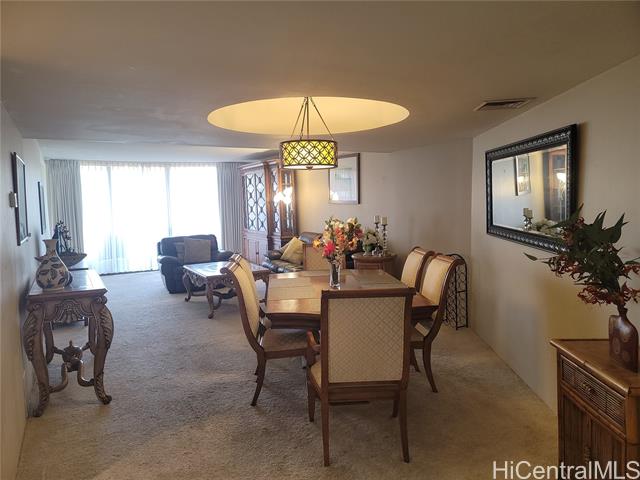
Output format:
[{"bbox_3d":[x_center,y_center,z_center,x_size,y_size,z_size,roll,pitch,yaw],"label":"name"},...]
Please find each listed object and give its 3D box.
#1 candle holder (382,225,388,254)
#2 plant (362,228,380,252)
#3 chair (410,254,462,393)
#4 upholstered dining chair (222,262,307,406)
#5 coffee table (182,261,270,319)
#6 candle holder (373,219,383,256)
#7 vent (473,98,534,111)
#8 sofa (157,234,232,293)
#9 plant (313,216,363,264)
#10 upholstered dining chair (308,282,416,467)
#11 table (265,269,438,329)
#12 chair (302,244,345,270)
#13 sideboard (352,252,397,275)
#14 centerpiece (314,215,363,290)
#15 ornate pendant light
[{"bbox_3d":[0.951,-0.019,6.742,0.100,0.503,0.100,-1,5,-6],"label":"candle holder"},{"bbox_3d":[0.730,0.014,6.550,0.260,0.330,0.250,-1,5,-5],"label":"plant"},{"bbox_3d":[0.737,0.678,3.835,0.720,1.040,0.510,-1,5,-6],"label":"chair"},{"bbox_3d":[-0.367,0.675,3.555,0.700,1.020,0.500,-1,5,-5],"label":"upholstered dining chair"},{"bbox_3d":[-1.401,0.691,6.790,0.920,0.510,1.400,-4,5,-30],"label":"coffee table"},{"bbox_3d":[0.861,-0.044,6.921,0.115,0.526,0.115,-1,5,-6],"label":"candle holder"},{"bbox_3d":[1.390,-1.028,3.508,0.370,0.030,0.410,0,5,3],"label":"vent"},{"bbox_3d":[-2.232,0.390,8.291,1.280,0.900,0.900,-4,5,-30],"label":"sofa"},{"bbox_3d":[0.144,0.004,3.800,0.380,0.380,0.360,-1,5,-5],"label":"plant"},{"bbox_3d":[0.246,0.727,2.709,0.590,1.030,0.720,-1,5,-4],"label":"upholstered dining chair"},{"bbox_3d":[0.158,0.771,3.878,1.160,0.760,1.650,-1,5,-5],"label":"table"},{"bbox_3d":[0.070,0.572,4.746,0.570,1.020,0.700,-1,5,-5],"label":"chair"},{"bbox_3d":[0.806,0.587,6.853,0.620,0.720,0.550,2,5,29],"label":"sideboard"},{"bbox_3d":[0.166,0.103,4.143,0.430,0.626,0.380,-1,5,-6],"label":"centerpiece"},{"bbox_3d":[-0.103,-0.934,4.057,0.498,0.654,0.498,-1,5,-6],"label":"ornate pendant light"}]

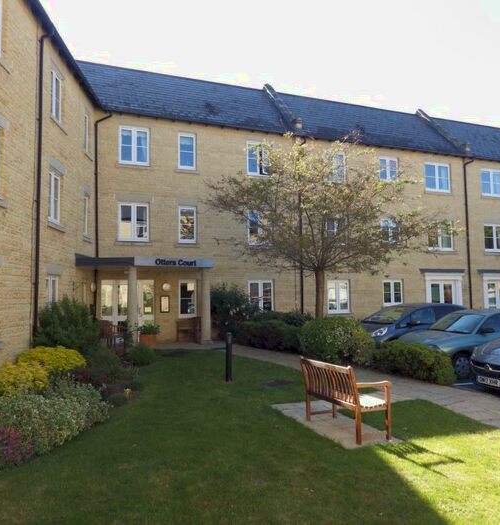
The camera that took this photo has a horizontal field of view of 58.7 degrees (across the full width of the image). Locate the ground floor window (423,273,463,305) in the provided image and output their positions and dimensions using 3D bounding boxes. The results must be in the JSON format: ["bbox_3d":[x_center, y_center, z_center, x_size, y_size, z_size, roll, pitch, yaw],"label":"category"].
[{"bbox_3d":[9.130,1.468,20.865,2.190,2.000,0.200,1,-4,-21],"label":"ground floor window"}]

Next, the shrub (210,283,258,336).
[{"bbox_3d":[-0.547,1.778,15.858,1.600,1.950,1.300,1,-4,-21],"label":"shrub"}]

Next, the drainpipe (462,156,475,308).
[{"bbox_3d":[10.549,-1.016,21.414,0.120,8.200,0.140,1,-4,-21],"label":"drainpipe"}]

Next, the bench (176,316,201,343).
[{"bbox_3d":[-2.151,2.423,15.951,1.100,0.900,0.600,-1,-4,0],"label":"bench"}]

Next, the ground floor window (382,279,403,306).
[{"bbox_3d":[6.327,1.368,19.722,1.040,1.090,0.120,1,-4,-21],"label":"ground floor window"}]

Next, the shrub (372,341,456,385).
[{"bbox_3d":[3.404,2.043,9.374,0.750,0.720,2.050,1,-4,-20],"label":"shrub"}]

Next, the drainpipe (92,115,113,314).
[{"bbox_3d":[-5.236,-1.254,15.664,0.460,8.100,0.250,1,-4,-21],"label":"drainpipe"}]

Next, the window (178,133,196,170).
[{"bbox_3d":[-2.365,-4.186,16.848,0.654,1.350,0.120,1,-4,-21],"label":"window"}]

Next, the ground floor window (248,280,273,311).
[{"bbox_3d":[0.450,1.431,17.779,1.060,1.400,0.120,1,-4,-21],"label":"ground floor window"}]

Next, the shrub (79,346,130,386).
[{"bbox_3d":[-2.939,2.065,8.981,1.000,0.660,1.050,-1,-4,0],"label":"shrub"}]

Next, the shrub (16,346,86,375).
[{"bbox_3d":[-4.135,2.056,9.254,1.350,0.600,1.000,0,-4,-4],"label":"shrub"}]

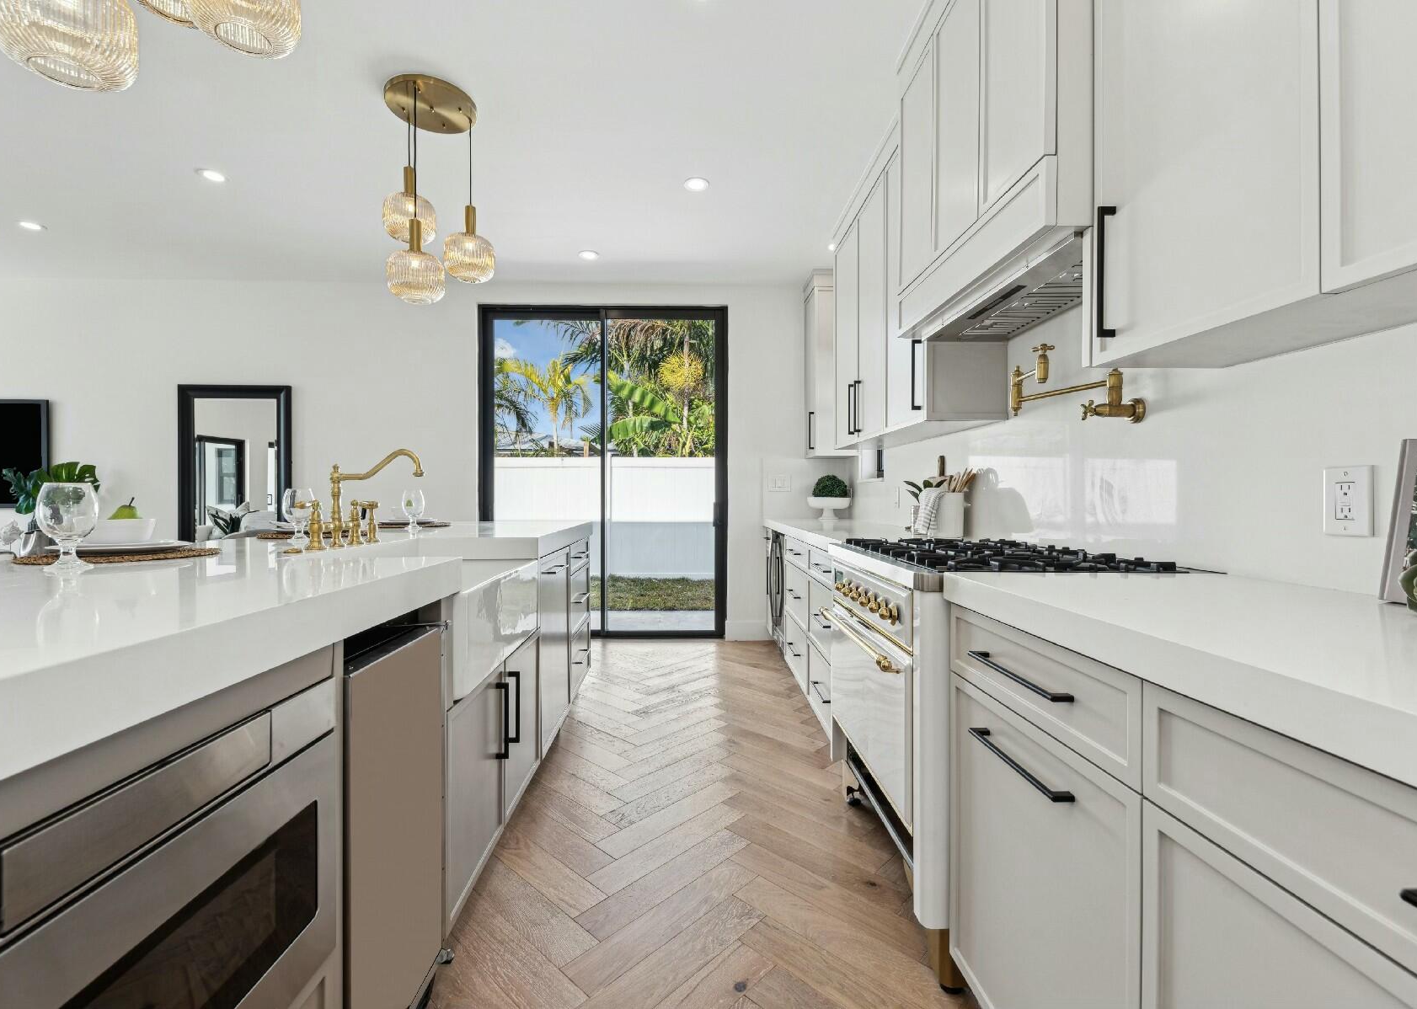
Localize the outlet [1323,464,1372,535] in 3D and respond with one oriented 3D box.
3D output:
[{"bbox_3d":[1.151,-0.005,1.068,0.009,0.125,0.076,0,1,-2],"label":"outlet"}]

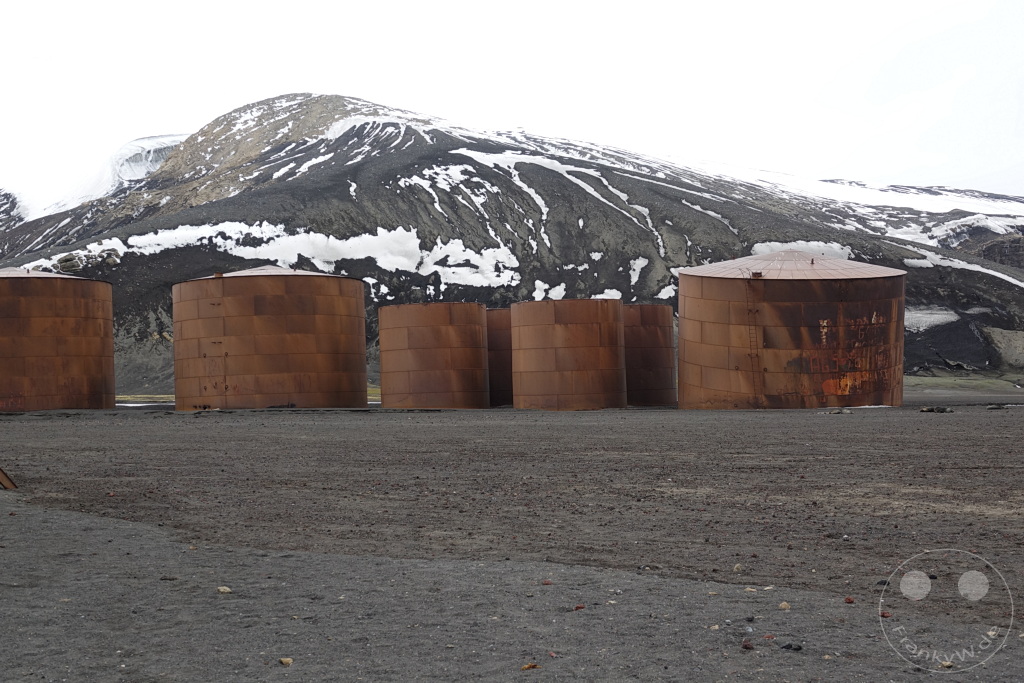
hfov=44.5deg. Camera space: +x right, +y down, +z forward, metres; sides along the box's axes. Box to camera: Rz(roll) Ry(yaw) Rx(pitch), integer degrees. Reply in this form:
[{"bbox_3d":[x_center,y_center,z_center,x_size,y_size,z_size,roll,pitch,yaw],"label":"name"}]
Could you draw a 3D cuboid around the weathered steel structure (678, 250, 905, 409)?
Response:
[{"bbox_3d":[22.400,-1.050,100.300,17.600,12.300,17.600,0,0,0],"label":"weathered steel structure"}]

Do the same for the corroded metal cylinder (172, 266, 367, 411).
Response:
[{"bbox_3d":[-22.900,-0.460,118.500,17.800,13.400,17.800,0,-2,0],"label":"corroded metal cylinder"}]

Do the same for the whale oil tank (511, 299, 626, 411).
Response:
[{"bbox_3d":[4.200,1.130,92.500,8.300,7.850,8.300,0,-2,0],"label":"whale oil tank"}]

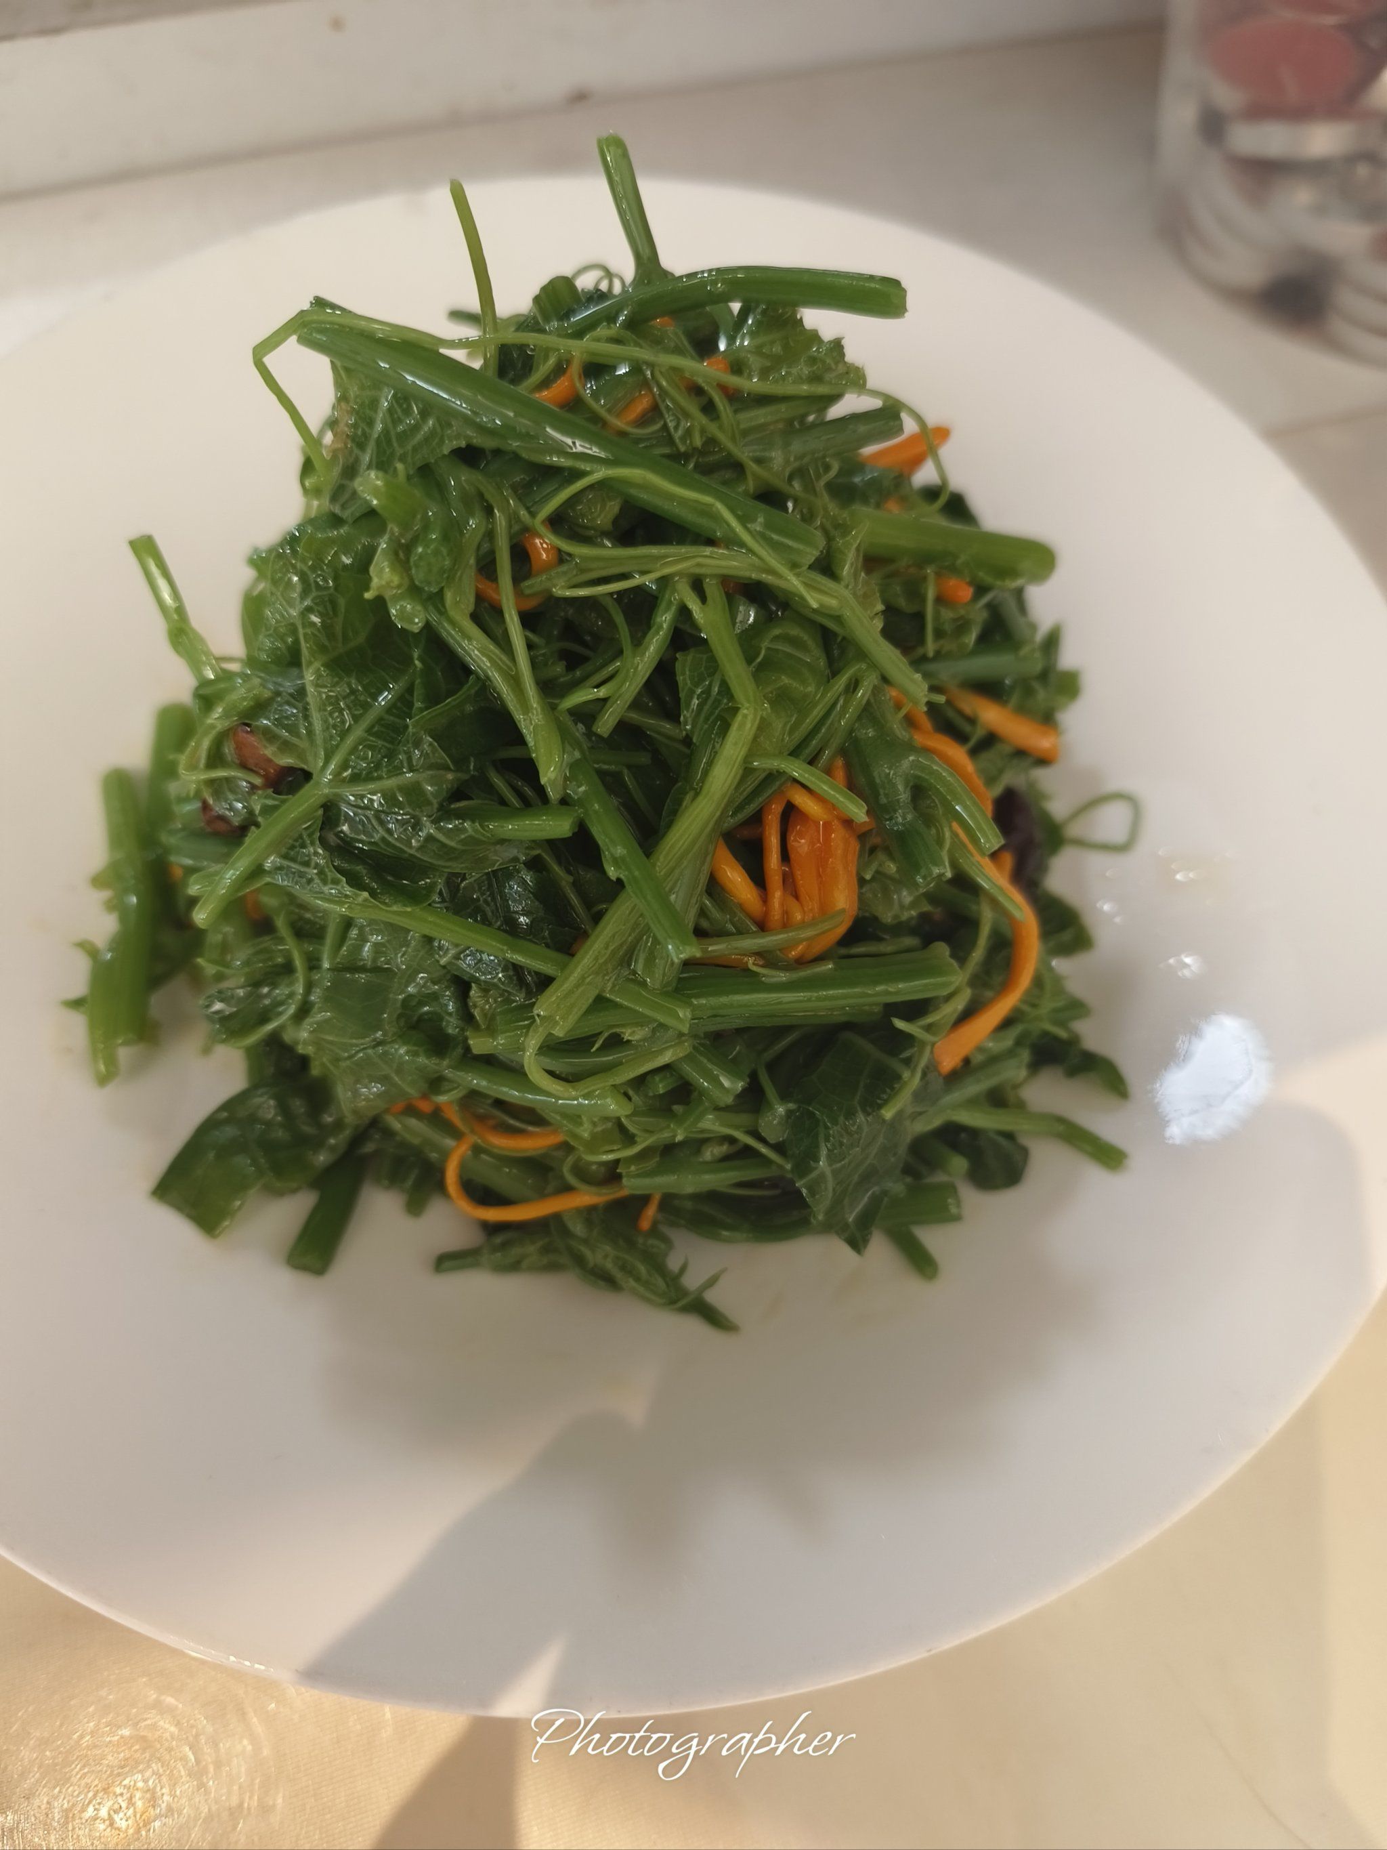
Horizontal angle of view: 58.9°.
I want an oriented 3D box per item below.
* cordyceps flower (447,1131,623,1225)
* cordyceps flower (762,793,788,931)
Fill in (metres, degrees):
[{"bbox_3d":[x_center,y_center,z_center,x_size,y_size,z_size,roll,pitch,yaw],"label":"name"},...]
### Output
[{"bbox_3d":[-0.022,0.035,0.169,0.025,0.007,0.011,1,61,-2],"label":"cordyceps flower"},{"bbox_3d":[0.011,-0.008,0.164,0.003,0.019,0.004,1,18,0],"label":"cordyceps flower"}]

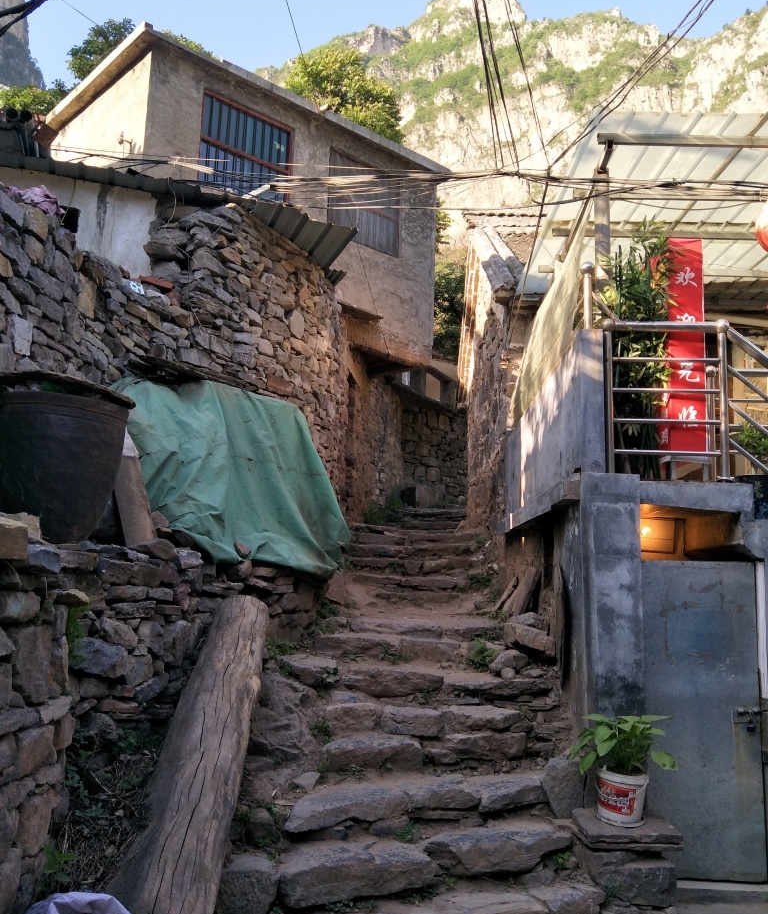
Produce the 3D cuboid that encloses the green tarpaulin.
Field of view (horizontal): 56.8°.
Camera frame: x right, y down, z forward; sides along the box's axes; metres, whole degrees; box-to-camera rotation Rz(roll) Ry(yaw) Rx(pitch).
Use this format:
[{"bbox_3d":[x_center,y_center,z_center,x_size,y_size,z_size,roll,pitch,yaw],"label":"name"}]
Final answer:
[{"bbox_3d":[-0.957,0.169,5.087,0.570,1.387,1.949,-3,-8,35],"label":"green tarpaulin"}]

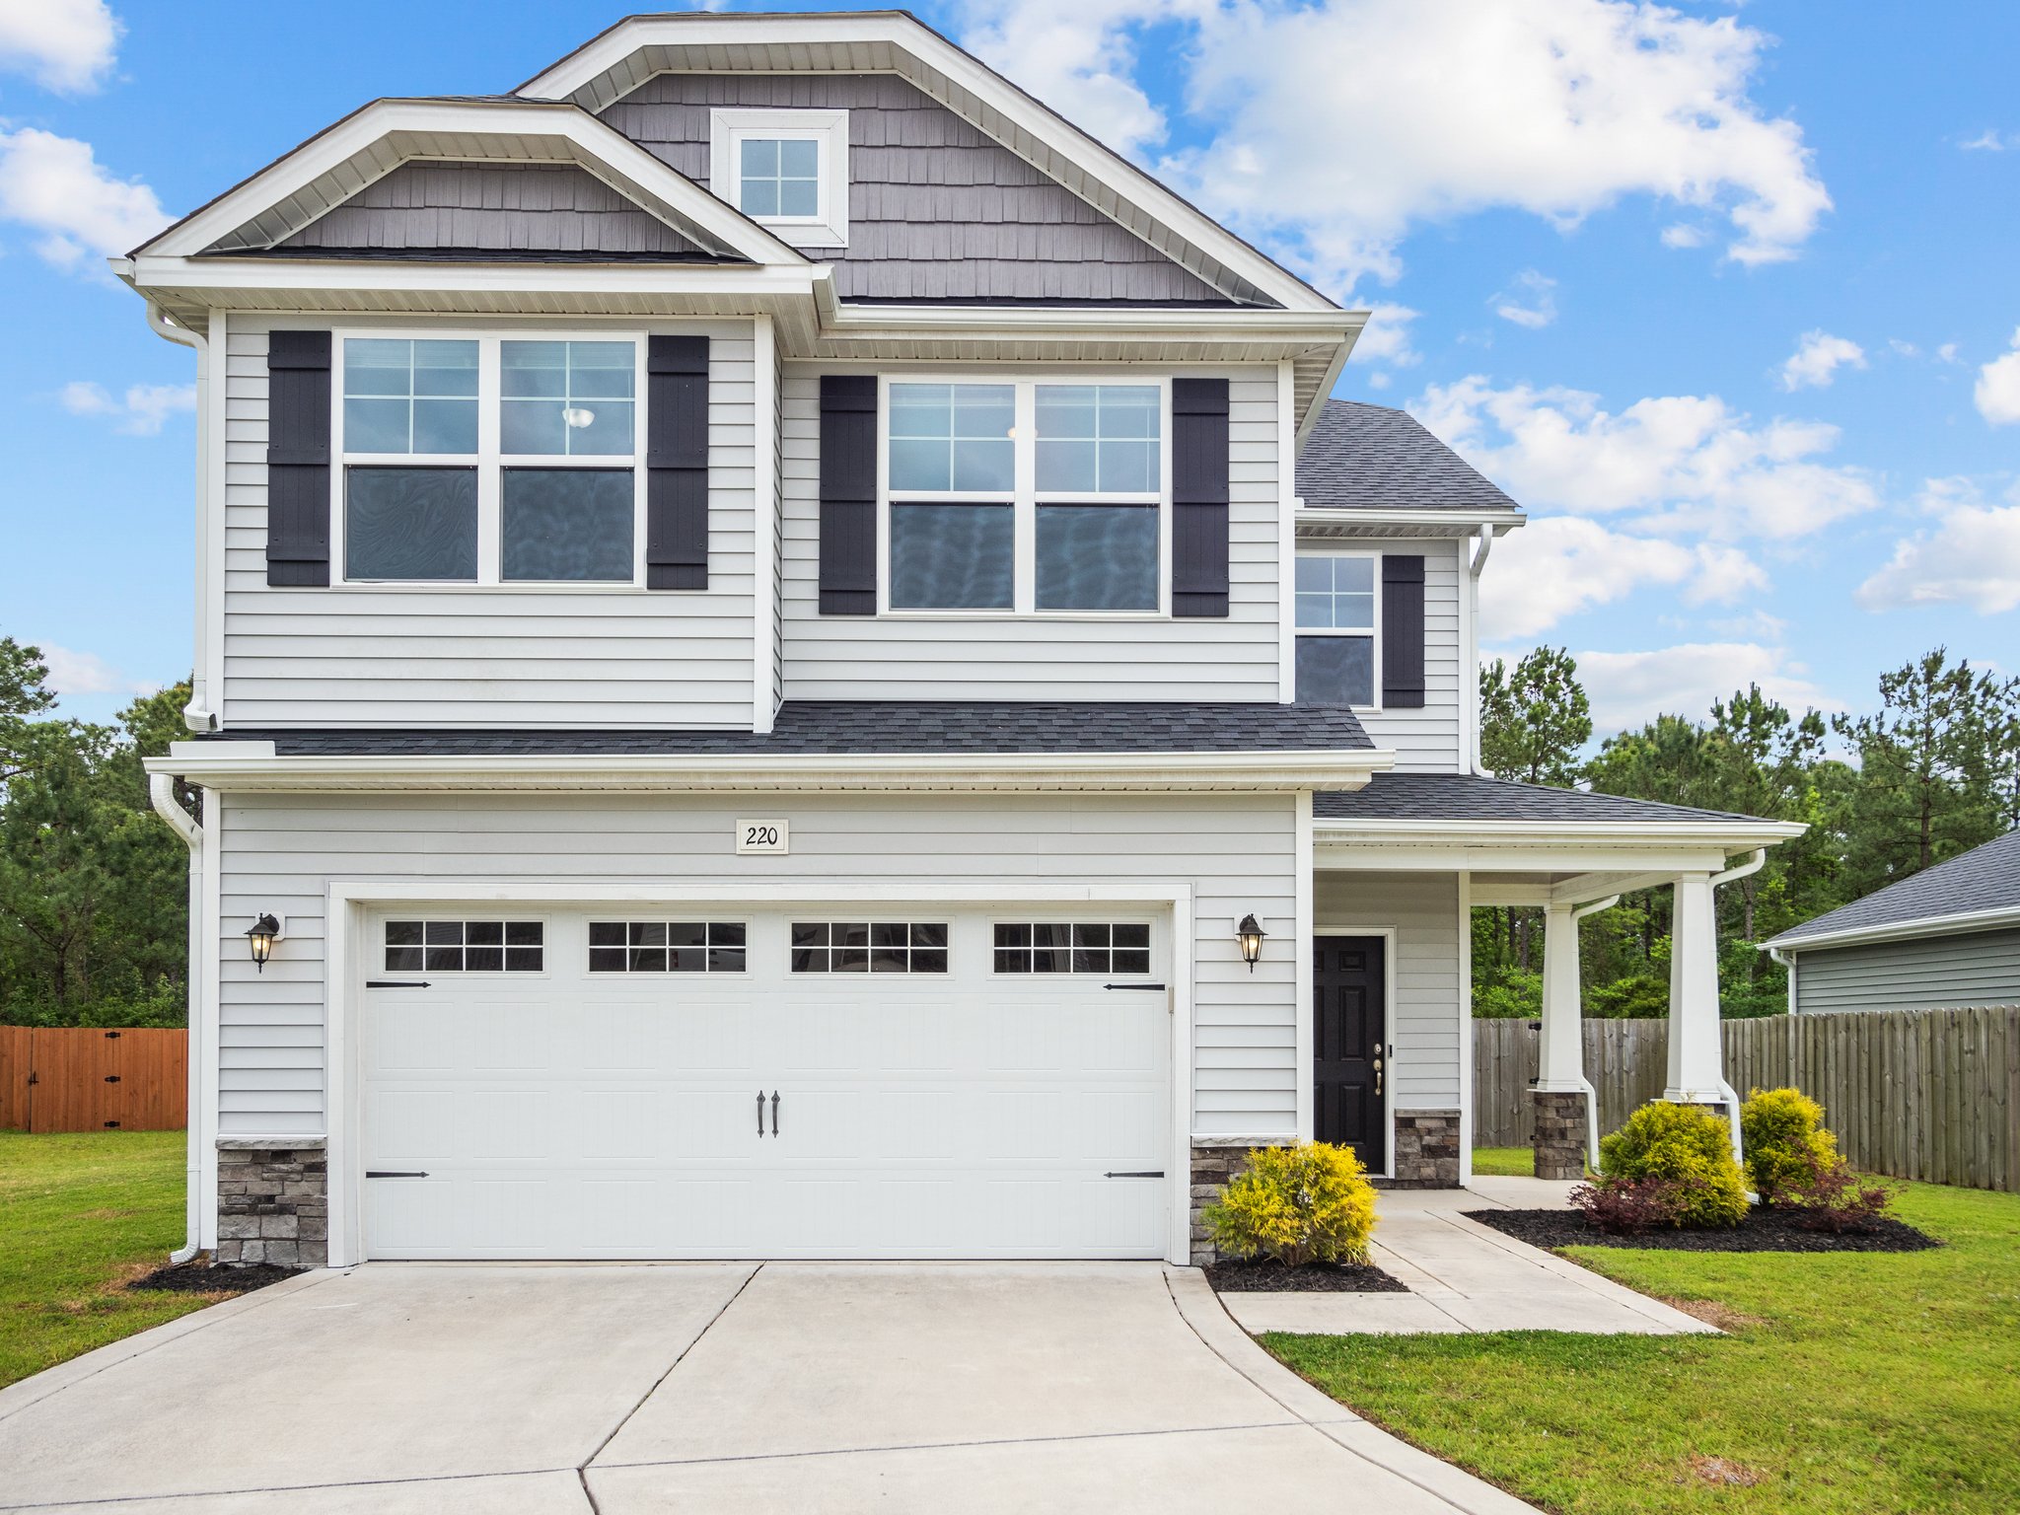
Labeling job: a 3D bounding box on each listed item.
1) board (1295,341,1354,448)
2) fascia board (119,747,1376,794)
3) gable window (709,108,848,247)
[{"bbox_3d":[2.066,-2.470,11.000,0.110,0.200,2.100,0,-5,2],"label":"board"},{"bbox_3d":[-1.370,0.072,9.300,7.100,0.200,0.130,0,-3,-1],"label":"fascia board"},{"bbox_3d":[-1.449,-3.635,10.240,0.870,0.870,0.090,0,-1,-1],"label":"gable window"}]

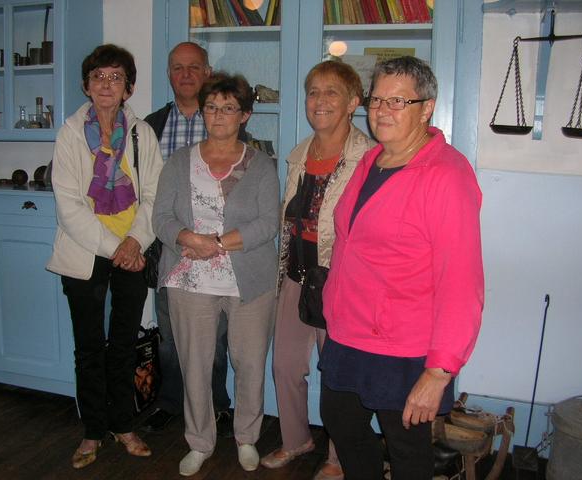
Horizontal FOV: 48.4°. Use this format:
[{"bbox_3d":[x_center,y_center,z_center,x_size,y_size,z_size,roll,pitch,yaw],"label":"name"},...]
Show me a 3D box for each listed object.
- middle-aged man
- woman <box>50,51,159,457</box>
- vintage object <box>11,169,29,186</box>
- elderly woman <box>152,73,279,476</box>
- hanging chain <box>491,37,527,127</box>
[{"bbox_3d":[-0.447,0.007,2.925,0.480,1.730,0.320,1,8,-1],"label":"middle-aged man"},{"bbox_3d":[-0.730,0.074,2.651,0.460,1.660,0.360,0,8,-9],"label":"woman"},{"bbox_3d":[-1.505,-0.348,3.600,0.095,0.098,0.060,5,9,21],"label":"vintage object"},{"bbox_3d":[-0.292,0.144,2.592,0.500,1.560,0.360,1,8,-2],"label":"elderly woman"},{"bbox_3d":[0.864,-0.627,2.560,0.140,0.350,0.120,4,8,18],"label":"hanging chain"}]

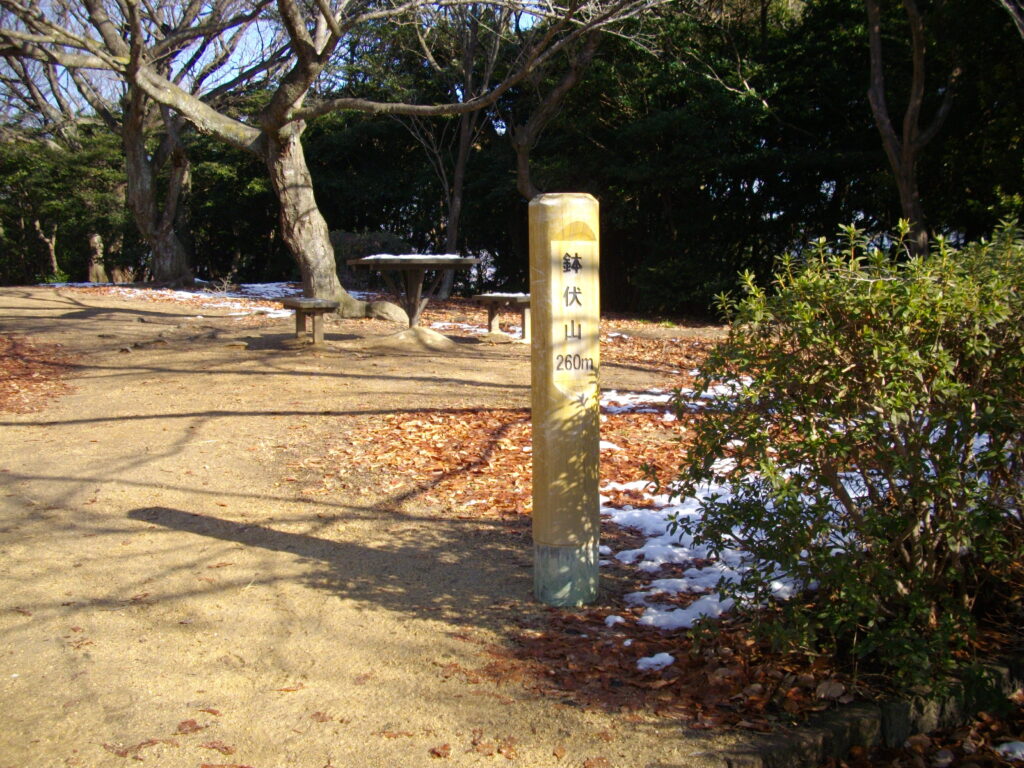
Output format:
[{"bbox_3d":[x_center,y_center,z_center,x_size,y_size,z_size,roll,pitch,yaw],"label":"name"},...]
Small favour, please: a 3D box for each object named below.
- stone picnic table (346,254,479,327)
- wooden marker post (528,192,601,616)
[{"bbox_3d":[-1.040,-0.957,11.470,1.220,0.700,0.950,-3,9,-17],"label":"stone picnic table"},{"bbox_3d":[0.170,0.051,3.504,0.218,1.296,0.218,-4,9,-20],"label":"wooden marker post"}]

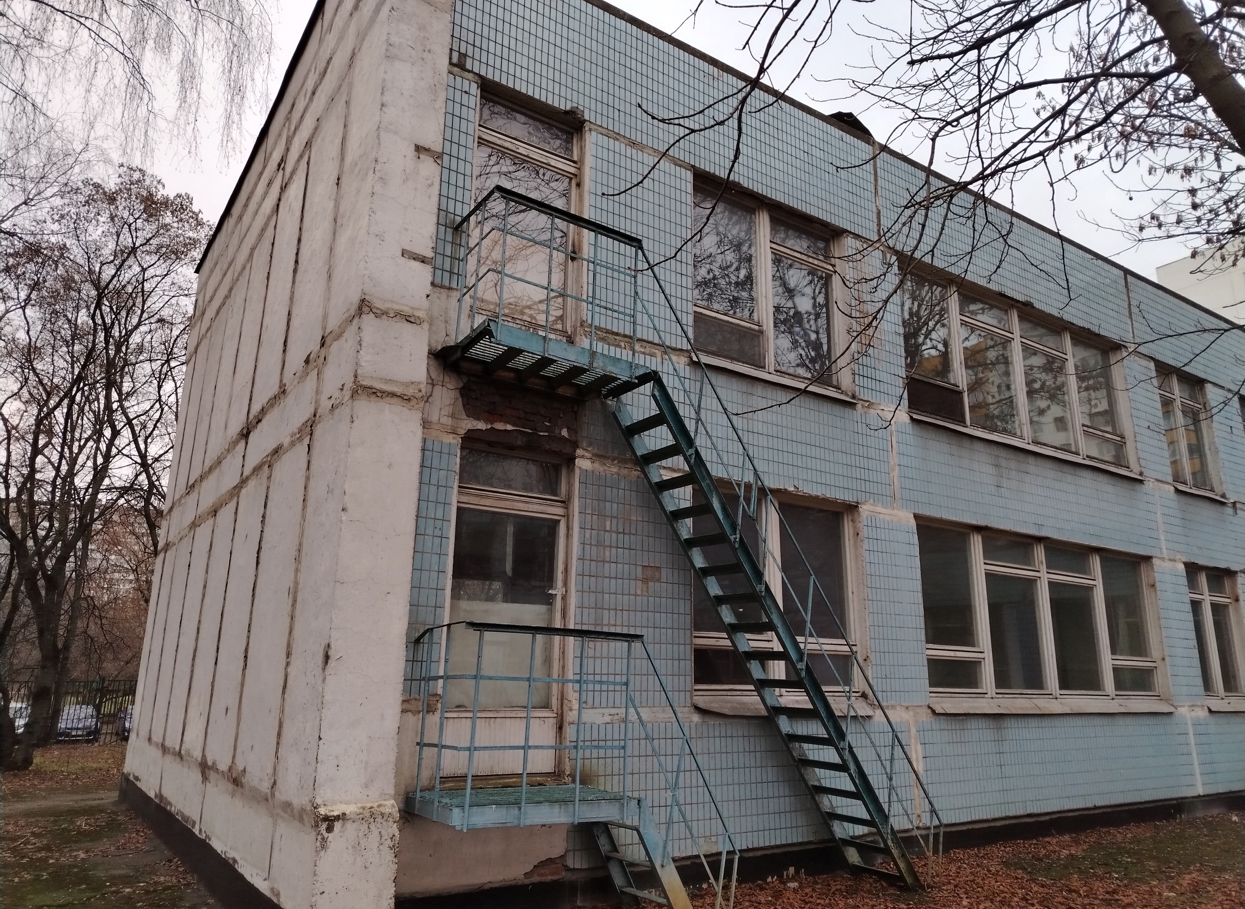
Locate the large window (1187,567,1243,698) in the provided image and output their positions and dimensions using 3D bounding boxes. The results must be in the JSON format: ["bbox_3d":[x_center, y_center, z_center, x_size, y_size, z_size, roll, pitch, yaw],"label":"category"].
[{"bbox_3d":[9.188,2.795,13.535,1.730,1.990,0.150,10,-18,-32],"label":"large window"}]

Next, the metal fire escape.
[{"bbox_3d":[0.727,0.960,7.412,4.760,5.390,0.830,10,-18,-32],"label":"metal fire escape"}]

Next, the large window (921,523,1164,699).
[{"bbox_3d":[5.409,2.114,11.113,5.250,1.980,0.150,10,-18,-32],"label":"large window"}]

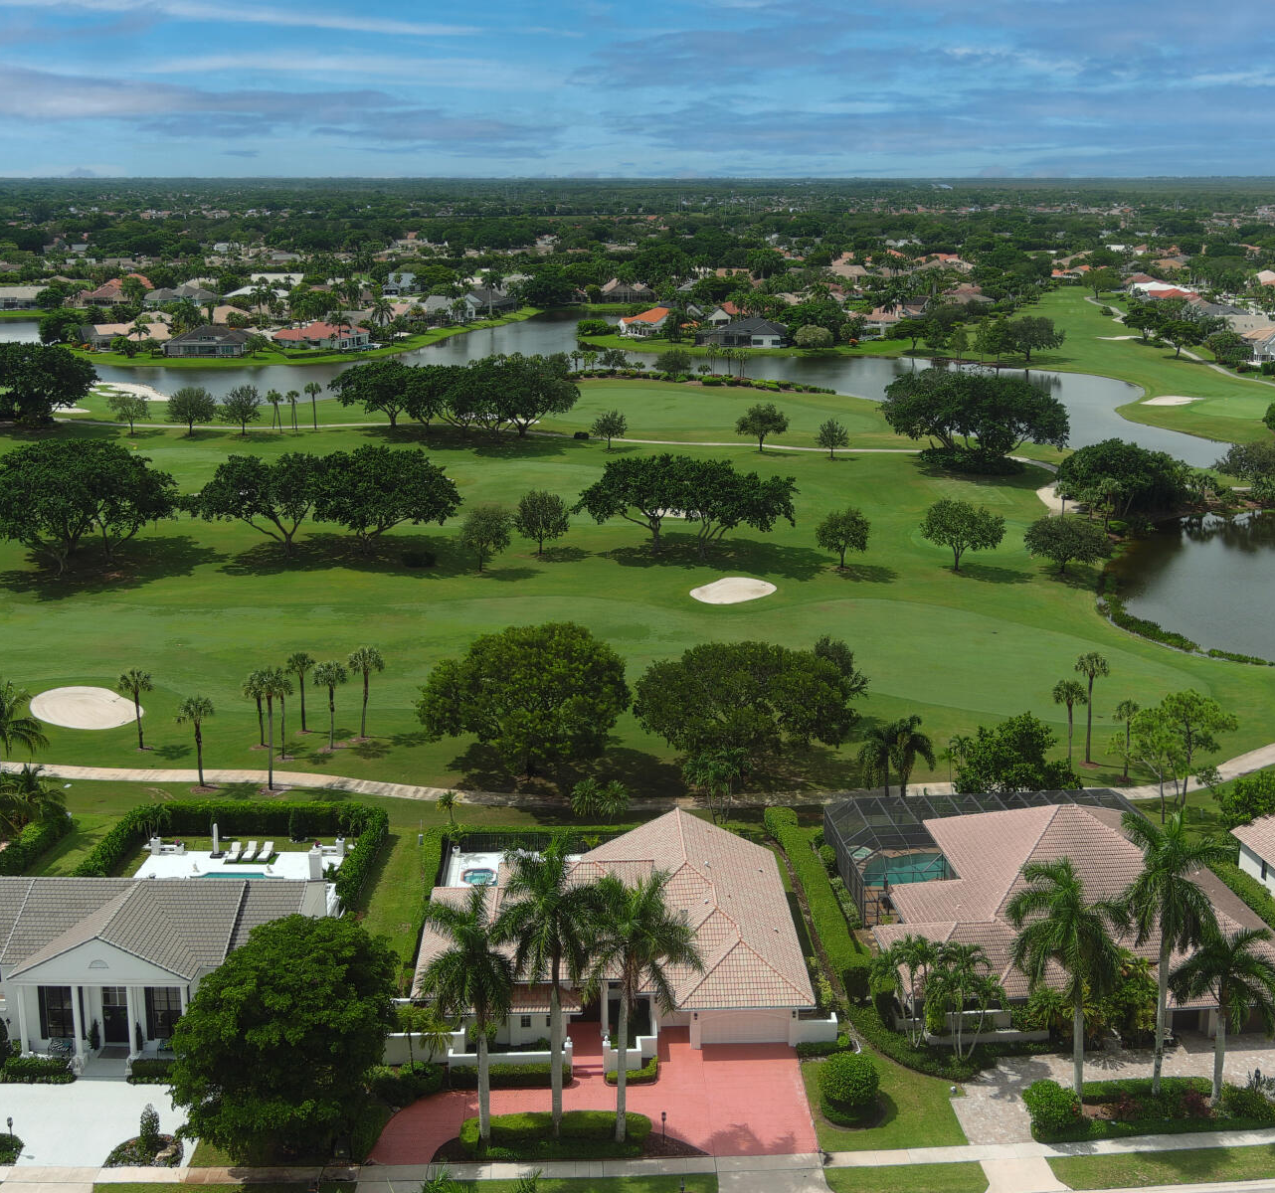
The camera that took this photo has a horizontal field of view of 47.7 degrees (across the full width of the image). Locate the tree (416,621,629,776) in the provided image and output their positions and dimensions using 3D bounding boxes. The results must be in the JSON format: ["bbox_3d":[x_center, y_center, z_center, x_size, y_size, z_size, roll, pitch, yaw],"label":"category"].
[{"bbox_3d":[-9.640,9.090,120.090,17.790,12.970,17.790,-1,16,-5],"label":"tree"}]

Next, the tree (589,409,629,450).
[{"bbox_3d":[-5.038,-28.672,247.606,6.477,6.973,6.477,0,16,0],"label":"tree"}]

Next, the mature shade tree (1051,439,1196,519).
[{"bbox_3d":[71.934,-17.680,214.642,19.500,11.210,17.680,0,16,0],"label":"mature shade tree"}]

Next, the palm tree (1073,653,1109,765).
[{"bbox_3d":[39.628,9.813,126.628,2.907,10.132,2.907,5,17,18],"label":"palm tree"}]

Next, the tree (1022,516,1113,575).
[{"bbox_3d":[50.680,-5.975,170.257,10.146,6.912,10.146,0,16,0],"label":"tree"}]

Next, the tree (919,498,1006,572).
[{"bbox_3d":[41.840,-7.750,183.800,10.590,9.410,10.590,4,17,13],"label":"tree"}]

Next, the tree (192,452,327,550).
[{"bbox_3d":[-50.888,-12.516,196.310,18.766,13.800,17.265,-4,17,-14],"label":"tree"}]

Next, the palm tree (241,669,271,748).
[{"bbox_3d":[-33.441,9.902,127.342,2.880,7.380,2.880,0,16,0],"label":"palm tree"}]

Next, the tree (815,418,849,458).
[{"bbox_3d":[34.860,-28.040,256.620,5.920,7.380,5.920,2,16,7],"label":"tree"}]

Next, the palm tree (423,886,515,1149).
[{"bbox_3d":[-8.487,21.645,73.616,4.950,15.050,4.950,0,16,0],"label":"palm tree"}]

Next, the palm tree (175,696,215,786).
[{"bbox_3d":[-33.833,11.192,110.902,2.867,7.346,2.867,0,16,0],"label":"palm tree"}]

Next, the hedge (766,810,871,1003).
[{"bbox_3d":[11.550,19.131,93.138,1.800,2.050,21.702,-2,16,-5],"label":"hedge"}]

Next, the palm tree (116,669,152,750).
[{"bbox_3d":[-44.438,10.034,128.082,2.970,7.560,2.970,0,16,0],"label":"palm tree"}]

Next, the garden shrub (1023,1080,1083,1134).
[{"bbox_3d":[22.688,27.831,78.788,3.161,2.547,3.161,5,17,18],"label":"garden shrub"}]

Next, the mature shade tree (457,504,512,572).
[{"bbox_3d":[-19.420,-7.300,183.300,6.710,8.880,6.710,-2,16,-6],"label":"mature shade tree"}]

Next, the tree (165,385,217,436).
[{"bbox_3d":[-88.690,-37.071,287.006,9.845,9.832,9.845,-5,17,-17],"label":"tree"}]

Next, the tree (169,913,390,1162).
[{"bbox_3d":[-18.186,22.698,74.872,11.520,12.330,11.520,0,16,0],"label":"tree"}]

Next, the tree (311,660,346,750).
[{"bbox_3d":[-27.219,9.659,127.972,2.960,8.340,2.960,0,16,0],"label":"tree"}]

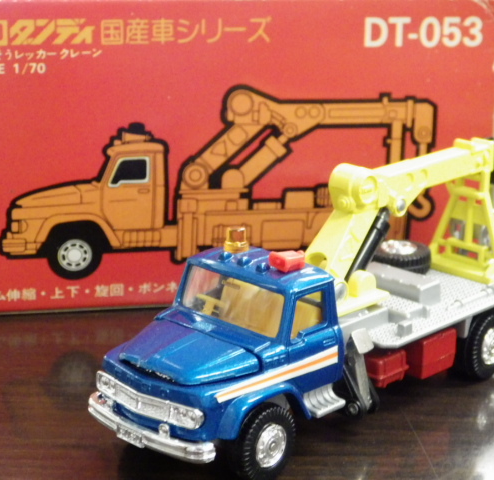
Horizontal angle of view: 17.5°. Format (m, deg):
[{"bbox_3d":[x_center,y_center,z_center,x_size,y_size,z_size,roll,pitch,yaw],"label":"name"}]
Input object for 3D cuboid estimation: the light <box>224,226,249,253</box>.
[{"bbox_3d":[-0.002,0.000,0.331,0.005,0.004,0.005,1,17,0],"label":"light"}]

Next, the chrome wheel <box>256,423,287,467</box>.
[{"bbox_3d":[0.004,0.040,0.315,0.003,0.009,0.009,16,22,40],"label":"chrome wheel"}]

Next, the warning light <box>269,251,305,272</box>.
[{"bbox_3d":[0.008,0.004,0.323,0.004,0.003,0.005,-11,21,-35],"label":"warning light"}]

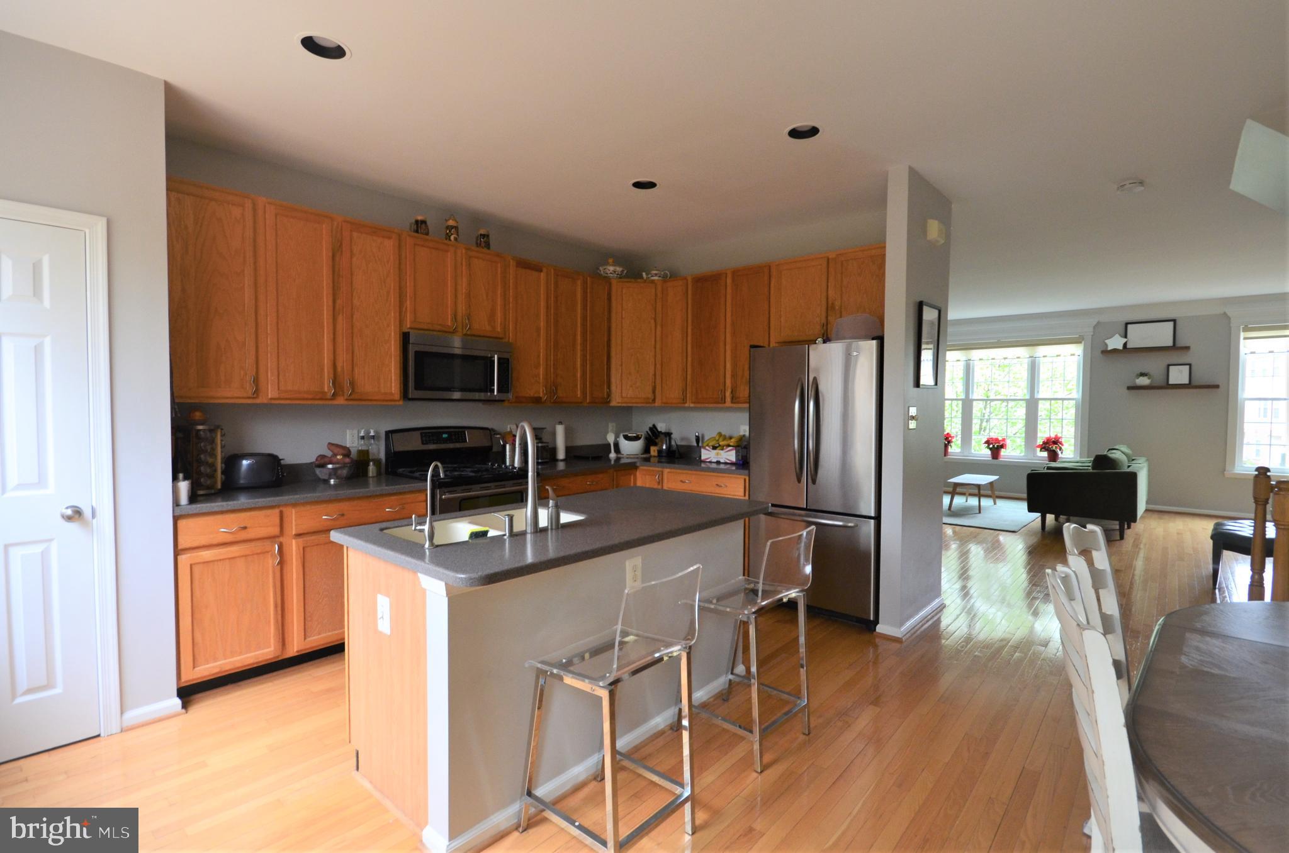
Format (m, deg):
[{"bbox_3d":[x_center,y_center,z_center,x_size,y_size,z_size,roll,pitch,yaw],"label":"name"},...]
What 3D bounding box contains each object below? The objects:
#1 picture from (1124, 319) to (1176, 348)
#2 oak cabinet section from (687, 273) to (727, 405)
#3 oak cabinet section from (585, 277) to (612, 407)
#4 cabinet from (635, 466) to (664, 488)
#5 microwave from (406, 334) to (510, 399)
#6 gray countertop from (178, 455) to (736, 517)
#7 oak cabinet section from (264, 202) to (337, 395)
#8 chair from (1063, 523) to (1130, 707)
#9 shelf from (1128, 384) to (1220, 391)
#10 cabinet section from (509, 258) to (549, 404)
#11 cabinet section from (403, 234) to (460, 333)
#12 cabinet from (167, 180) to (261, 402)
[{"bbox_3d":[6.535,-1.190,6.936,0.485,0.345,0.025,2,2,43],"label":"picture"},{"bbox_3d":[0.616,-0.700,4.507,0.403,1.062,0.330,2,3,42],"label":"oak cabinet section"},{"bbox_3d":[-0.500,-0.716,4.682,0.330,1.062,0.303,2,3,42],"label":"oak cabinet section"},{"bbox_3d":[0.224,0.764,4.550,0.270,0.885,0.620,2,2,35],"label":"cabinet"},{"bbox_3d":[-1.316,-0.377,3.665,0.410,0.427,0.745,2,3,45],"label":"microwave"},{"bbox_3d":[-0.761,0.340,3.454,1.550,0.040,3.490,2,3,45],"label":"gray countertop"},{"bbox_3d":[-1.990,-0.663,3.036,0.330,1.062,0.369,2,3,42],"label":"oak cabinet section"},{"bbox_3d":[1.323,0.810,1.250,0.530,1.020,0.460,2,3,44],"label":"chair"},{"bbox_3d":[6.665,-0.490,6.778,0.830,0.050,0.170,2,2,43],"label":"shelf"},{"bbox_3d":[-0.982,-0.699,4.149,0.330,1.062,0.377,2,3,42],"label":"cabinet section"},{"bbox_3d":[-1.487,-0.914,3.581,0.330,0.596,0.389,2,3,42],"label":"cabinet section"},{"bbox_3d":[-2.269,-0.651,2.763,0.340,1.069,0.425,2,3,45],"label":"cabinet"}]

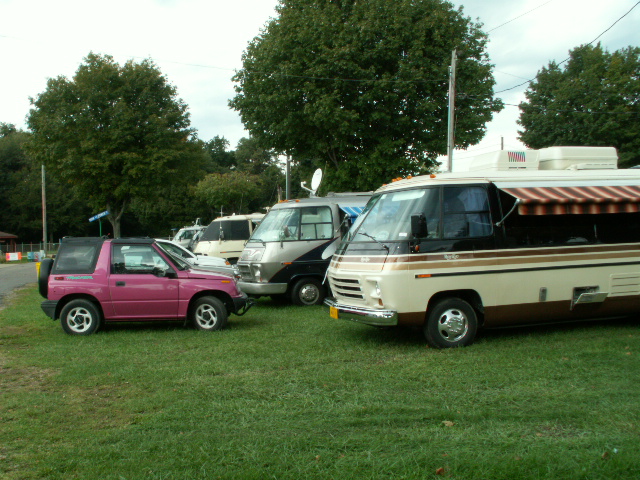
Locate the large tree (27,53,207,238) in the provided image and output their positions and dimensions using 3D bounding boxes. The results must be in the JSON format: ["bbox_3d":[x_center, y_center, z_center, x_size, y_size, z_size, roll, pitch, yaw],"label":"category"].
[{"bbox_3d":[-11.600,-4.550,36.900,10.300,12.400,9.800,0,0,-17],"label":"large tree"}]

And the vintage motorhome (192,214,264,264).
[{"bbox_3d":[-1.600,0.300,26.500,6.900,2.650,2.350,0,0,-18],"label":"vintage motorhome"}]

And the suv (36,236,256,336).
[{"bbox_3d":[-3.320,0.810,12.300,3.750,1.680,1.660,0,0,-17],"label":"suv"}]

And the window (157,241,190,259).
[{"bbox_3d":[-4.600,0.300,20.300,1.100,0.550,0.090,0,0,-18],"label":"window"}]

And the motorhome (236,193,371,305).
[{"bbox_3d":[1.720,0.200,17.400,7.500,2.750,2.400,0,0,-18],"label":"motorhome"}]

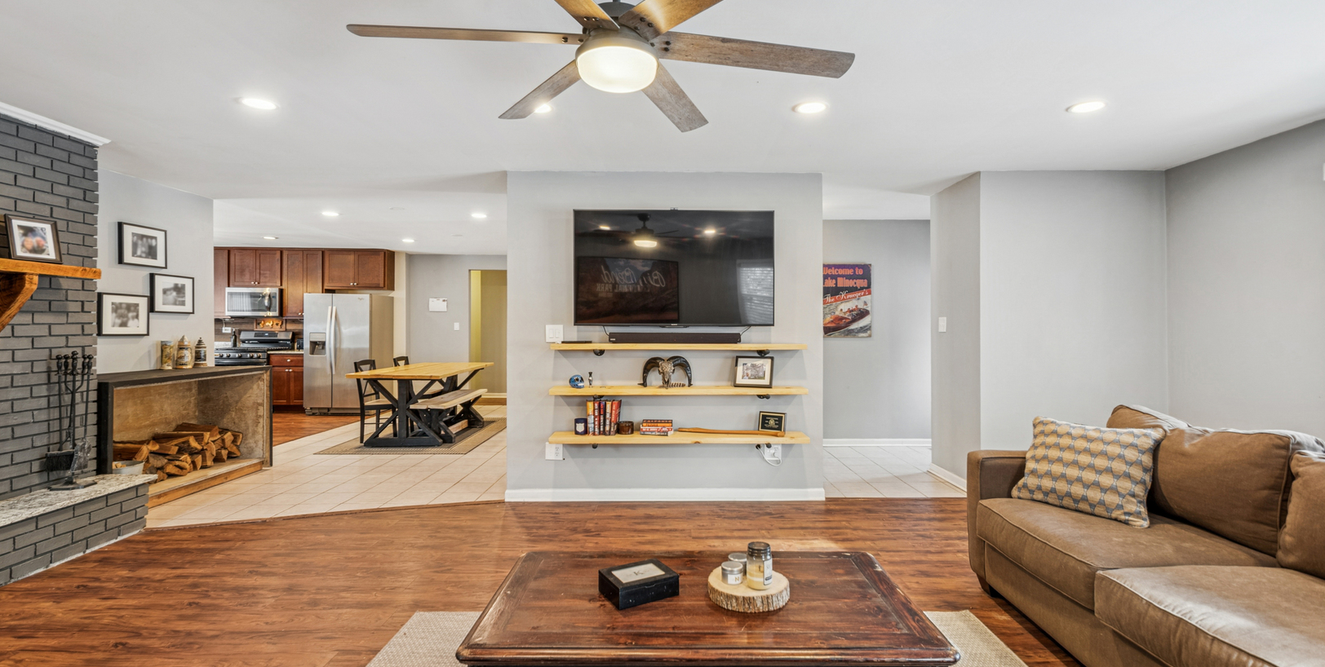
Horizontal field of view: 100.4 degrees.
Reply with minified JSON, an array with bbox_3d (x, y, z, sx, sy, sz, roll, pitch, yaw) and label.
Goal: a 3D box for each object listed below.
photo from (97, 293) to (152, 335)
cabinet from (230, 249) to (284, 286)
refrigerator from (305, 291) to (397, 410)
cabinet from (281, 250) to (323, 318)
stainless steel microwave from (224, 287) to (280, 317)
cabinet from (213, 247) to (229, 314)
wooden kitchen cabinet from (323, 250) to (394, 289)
[{"bbox_3d":[-3.915,-0.131,4.015,0.035,0.302,0.345,0,0,3],"label":"photo"},{"bbox_3d":[-6.156,-0.998,8.499,0.777,0.595,0.330,0,0,-3],"label":"cabinet"},{"bbox_3d":[-4.710,0.296,8.332,0.920,1.745,0.830,0,0,-3],"label":"refrigerator"},{"bbox_3d":[-5.468,-0.770,8.543,0.604,1.050,0.330,0,0,-3],"label":"cabinet"},{"bbox_3d":[-6.146,-0.466,8.463,0.768,0.434,0.410,0,0,-3],"label":"stainless steel microwave"},{"bbox_3d":[-6.725,-0.770,8.466,0.360,1.048,0.330,0,0,-3],"label":"cabinet"},{"bbox_3d":[-4.698,-0.978,8.588,0.937,0.632,0.330,0,0,-3],"label":"wooden kitchen cabinet"}]

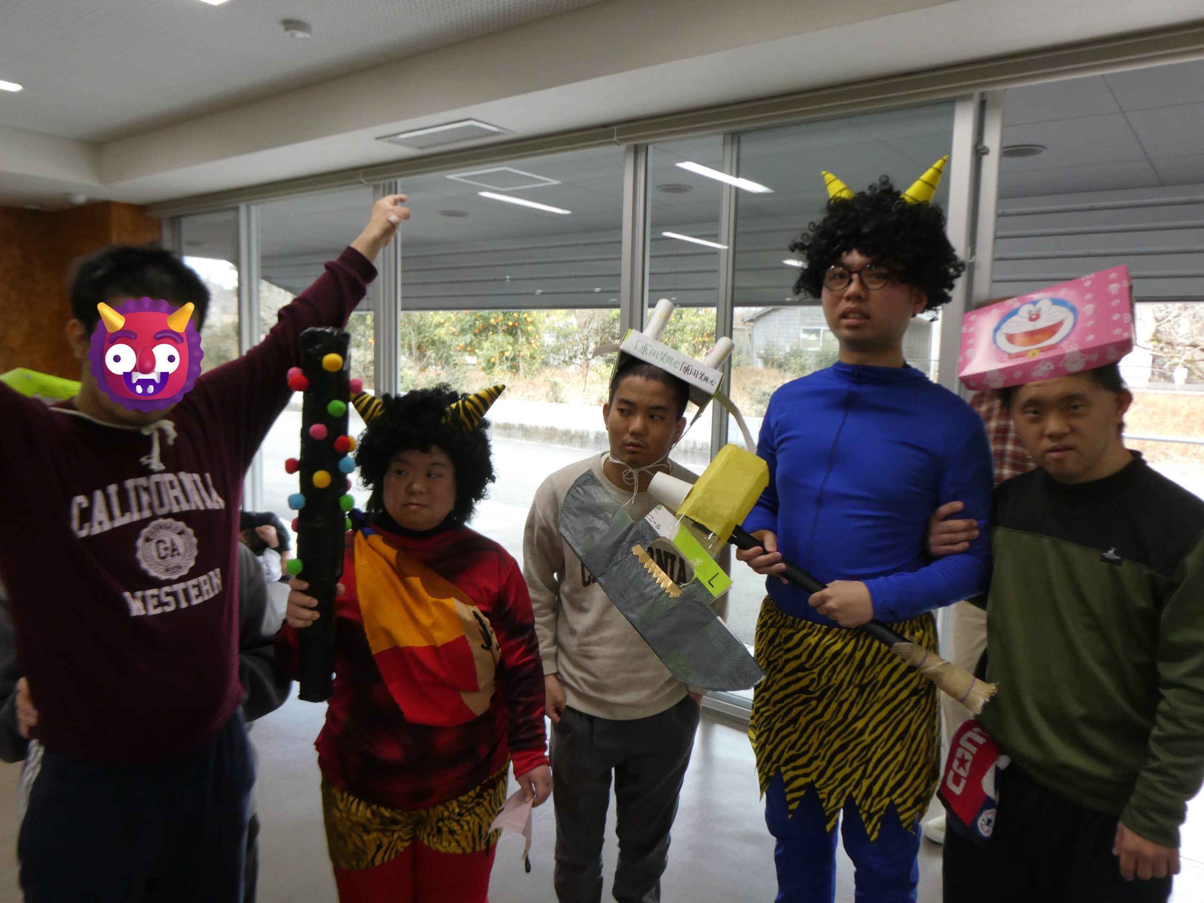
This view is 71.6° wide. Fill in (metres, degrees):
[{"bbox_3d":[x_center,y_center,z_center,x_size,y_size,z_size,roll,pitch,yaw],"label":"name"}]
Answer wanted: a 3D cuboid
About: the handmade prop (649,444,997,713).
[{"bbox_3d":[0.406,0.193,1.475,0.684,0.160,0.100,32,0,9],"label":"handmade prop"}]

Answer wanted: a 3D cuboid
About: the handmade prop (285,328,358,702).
[{"bbox_3d":[-0.431,0.119,1.280,0.095,0.602,0.095,7,17,0],"label":"handmade prop"}]

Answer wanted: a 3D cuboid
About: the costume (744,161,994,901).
[{"bbox_3d":[0.506,0.409,1.661,0.500,1.850,0.360,6,8,38],"label":"costume"}]

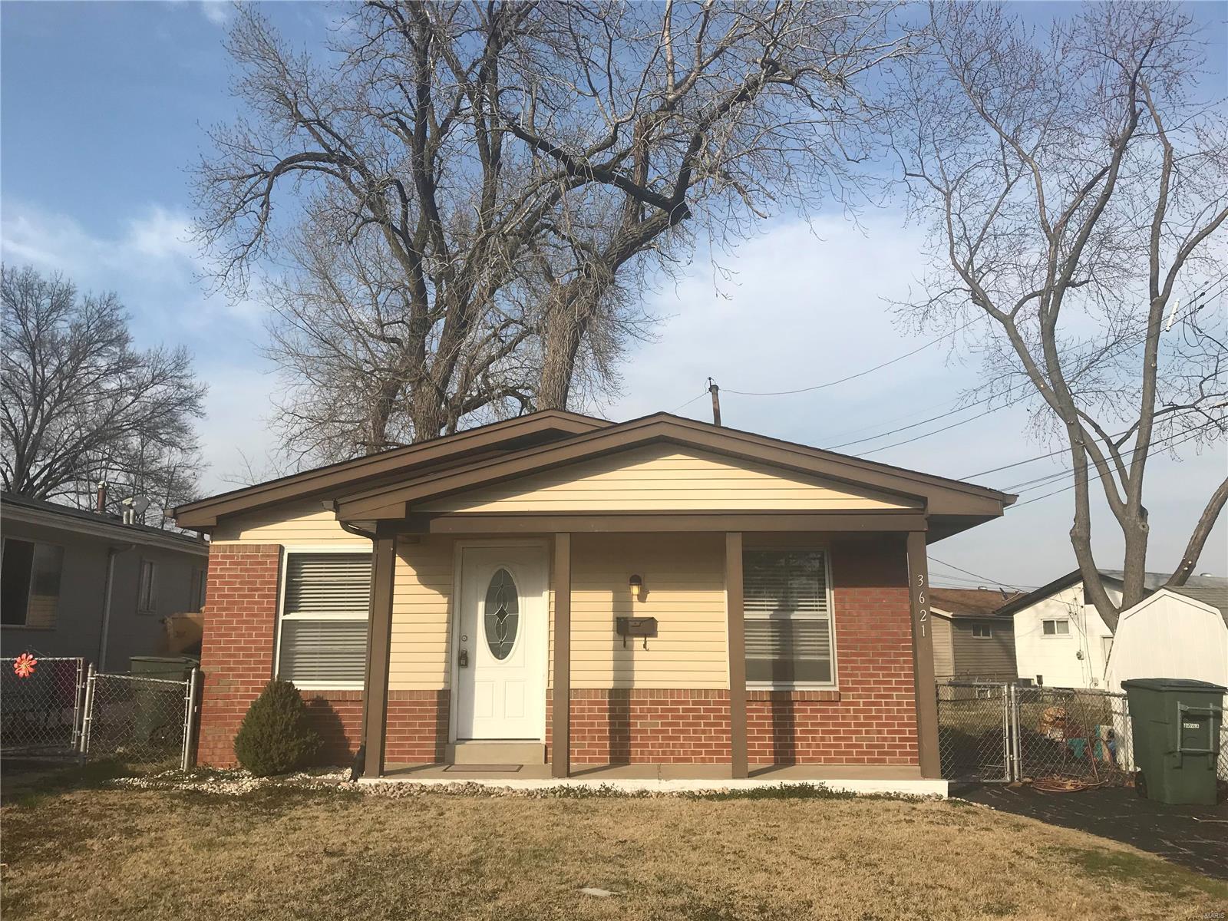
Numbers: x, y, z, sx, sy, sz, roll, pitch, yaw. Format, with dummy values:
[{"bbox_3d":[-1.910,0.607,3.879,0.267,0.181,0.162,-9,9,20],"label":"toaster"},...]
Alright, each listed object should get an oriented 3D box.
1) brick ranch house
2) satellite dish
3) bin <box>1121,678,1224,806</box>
[{"bbox_3d":[-0.257,2.257,14.991,8.240,3.770,12.300,0,-11,2],"label":"brick ranch house"},{"bbox_3d":[-10.119,1.025,21.017,0.500,0.620,0.500,-1,-11,7],"label":"satellite dish"},{"bbox_3d":[5.110,2.543,9.101,0.630,1.070,0.800,-1,-11,4],"label":"bin"}]

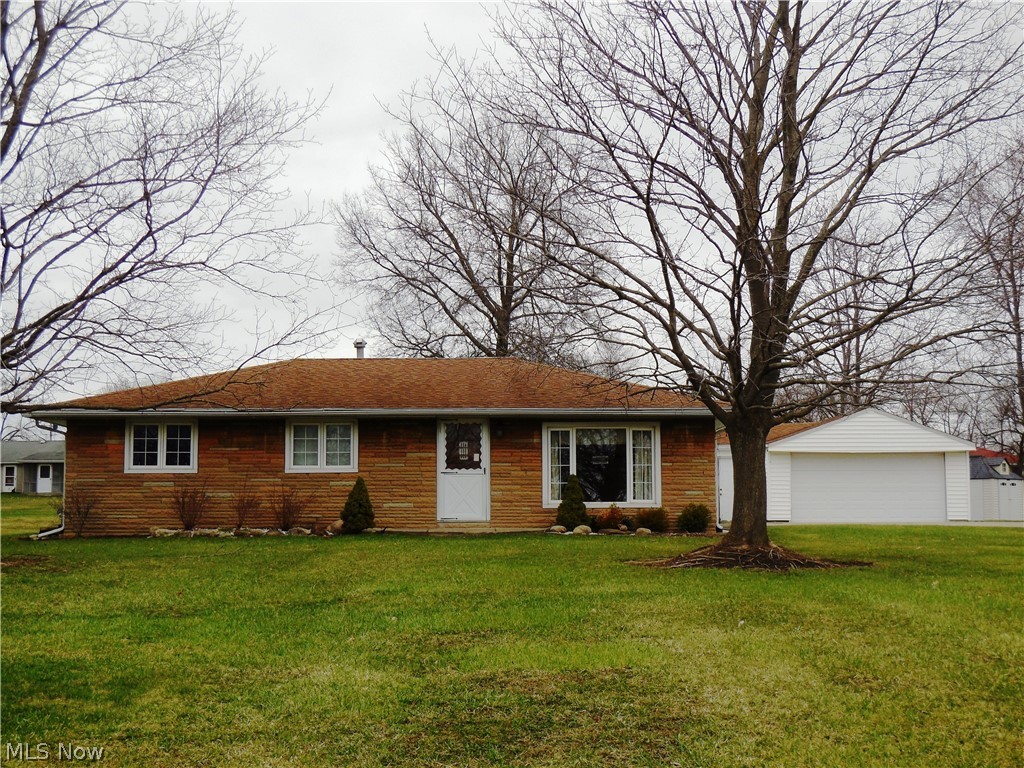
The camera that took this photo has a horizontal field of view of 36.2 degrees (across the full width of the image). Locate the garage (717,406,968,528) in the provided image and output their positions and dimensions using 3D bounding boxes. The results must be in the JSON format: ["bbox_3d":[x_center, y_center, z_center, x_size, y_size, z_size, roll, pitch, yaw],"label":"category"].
[{"bbox_3d":[10.632,2.827,51.858,7.450,3.510,7.200,0,-5,0],"label":"garage"}]

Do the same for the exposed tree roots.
[{"bbox_3d":[3.366,2.344,21.374,3.120,0.330,2.600,0,-5,0],"label":"exposed tree roots"}]

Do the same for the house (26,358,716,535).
[{"bbox_3d":[-2.412,1.386,35.123,14.170,3.950,9.200,0,-5,0],"label":"house"}]

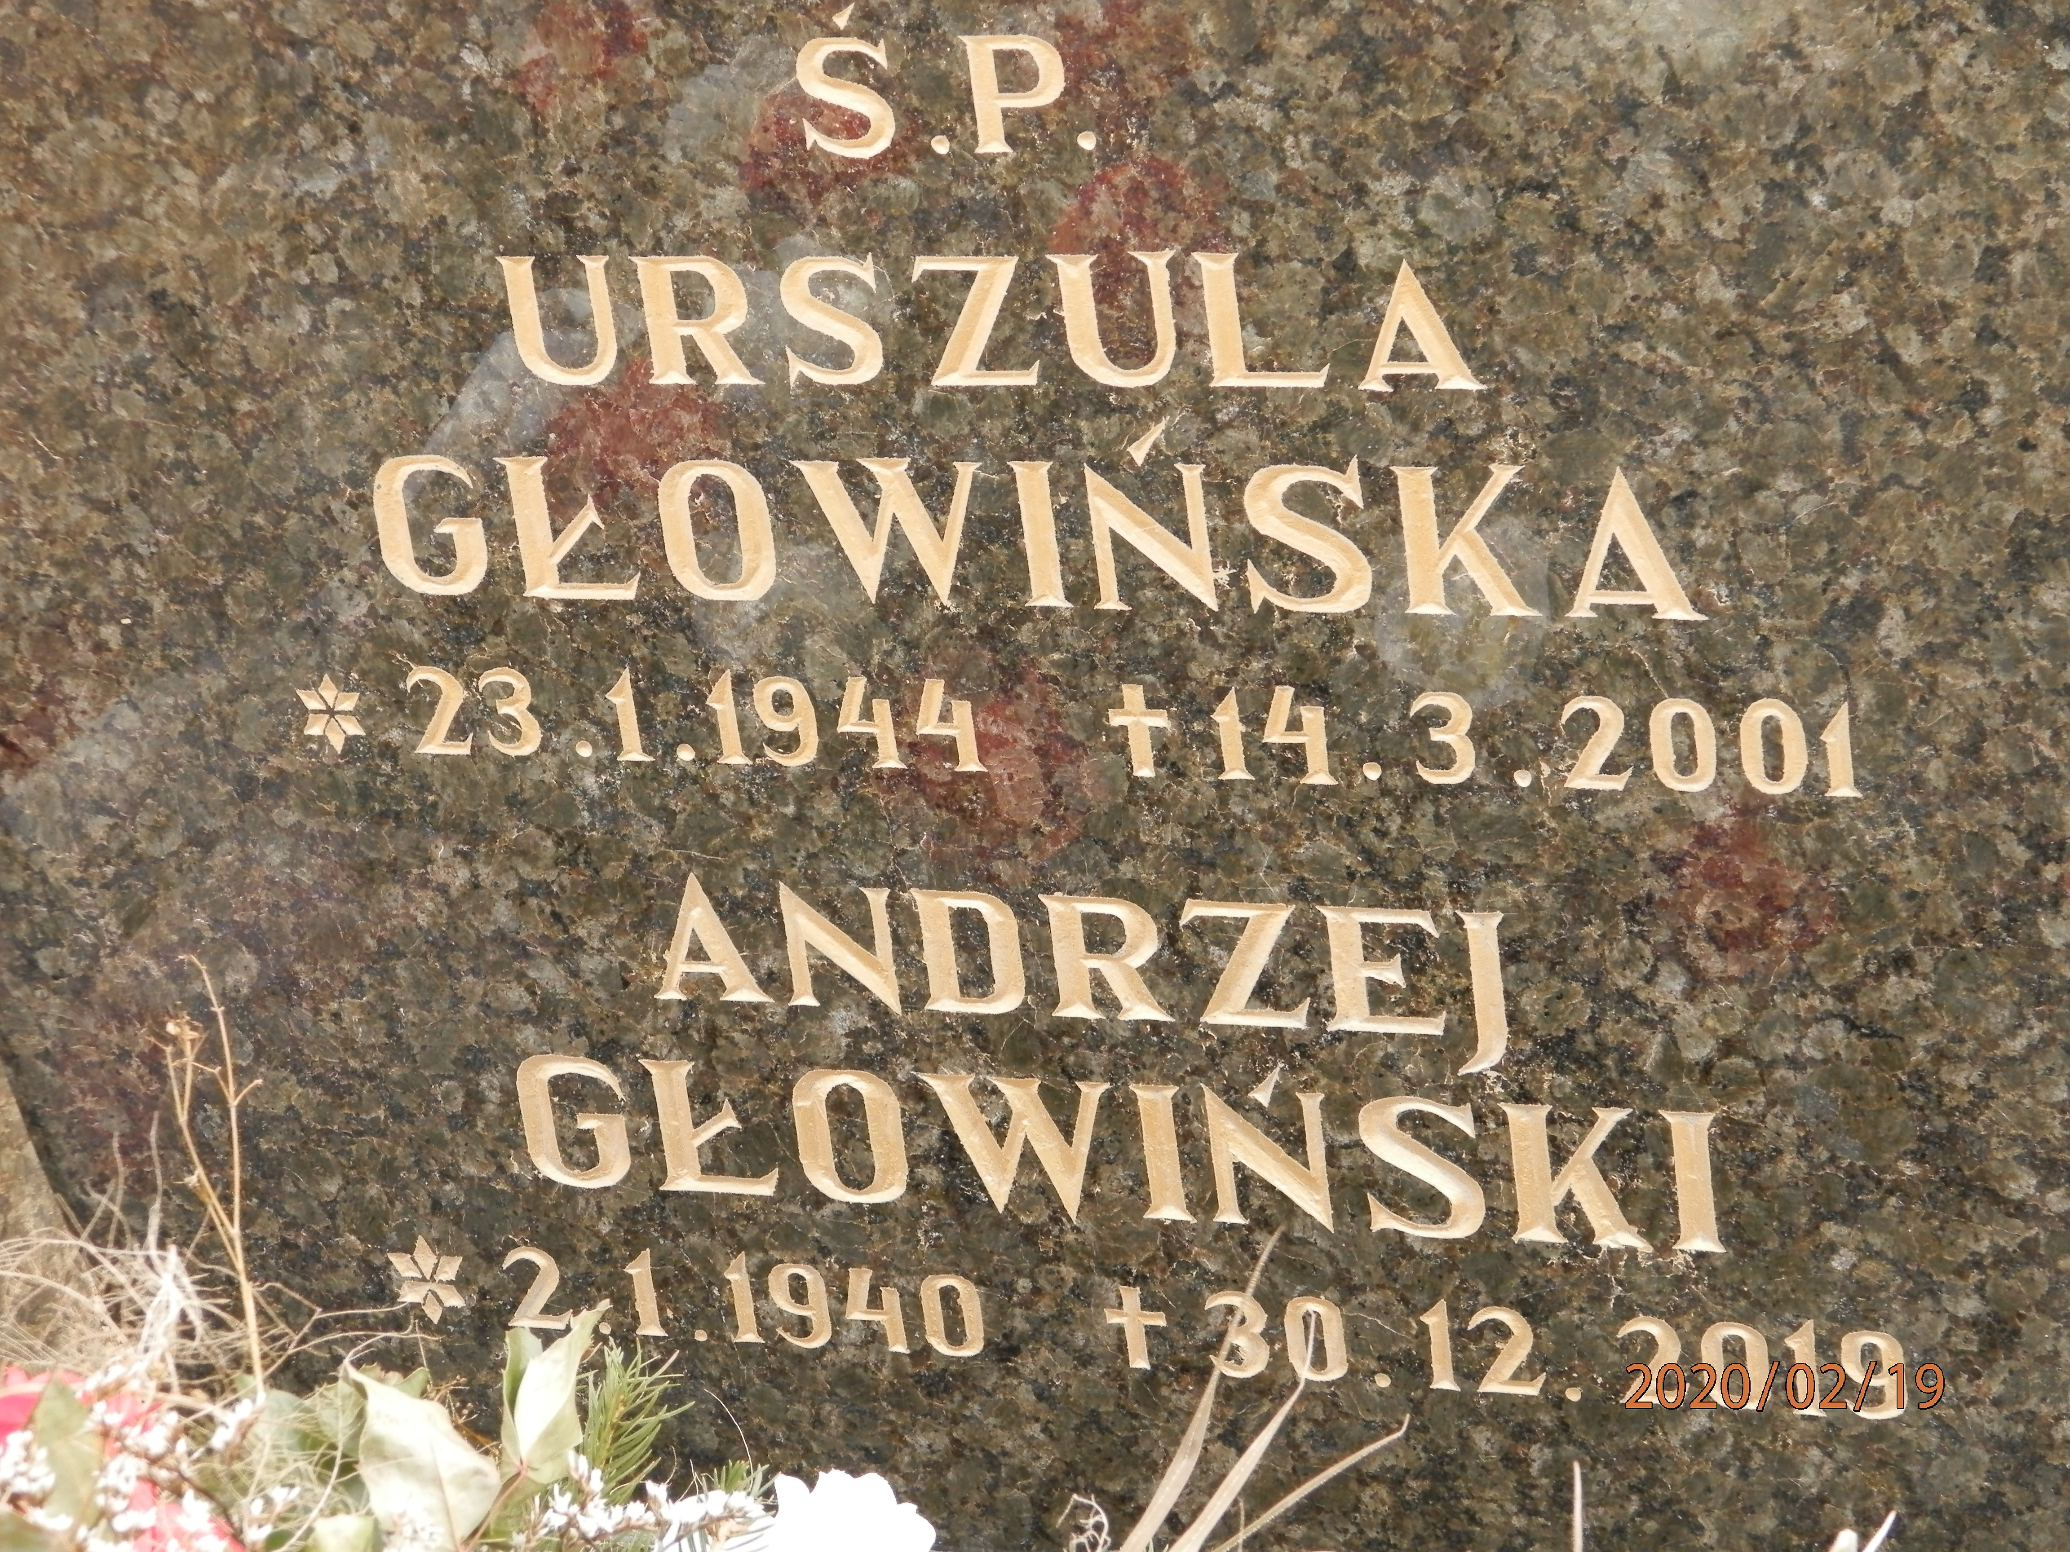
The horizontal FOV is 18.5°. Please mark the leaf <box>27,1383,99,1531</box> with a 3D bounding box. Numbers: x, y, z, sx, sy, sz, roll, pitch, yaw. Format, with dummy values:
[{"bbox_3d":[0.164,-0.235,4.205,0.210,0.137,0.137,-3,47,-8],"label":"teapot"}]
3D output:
[{"bbox_3d":[-0.317,0.222,2.070,0.025,0.044,0.020,-9,25,0],"label":"leaf"}]

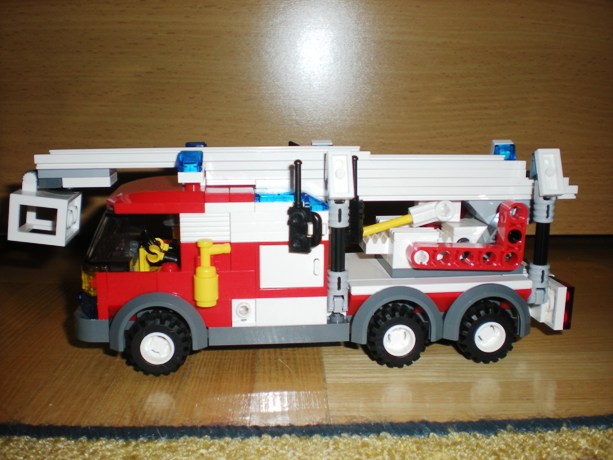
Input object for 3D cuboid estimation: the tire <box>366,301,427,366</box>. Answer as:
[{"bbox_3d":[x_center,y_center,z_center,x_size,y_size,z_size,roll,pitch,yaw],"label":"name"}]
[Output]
[{"bbox_3d":[0.031,0.036,0.233,0.021,0.021,0.012,-1,10,-7],"label":"tire"}]

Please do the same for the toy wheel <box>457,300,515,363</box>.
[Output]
[{"bbox_3d":[0.062,0.036,0.237,0.021,0.021,0.012,-1,10,-7],"label":"toy wheel"}]

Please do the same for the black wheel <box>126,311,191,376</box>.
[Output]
[{"bbox_3d":[-0.049,0.038,0.223,0.021,0.021,0.012,-1,10,-7],"label":"black wheel"}]

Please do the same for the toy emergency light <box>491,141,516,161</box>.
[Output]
[{"bbox_3d":[0.079,-0.031,0.267,0.008,0.008,0.007,-1,10,-7],"label":"toy emergency light"}]

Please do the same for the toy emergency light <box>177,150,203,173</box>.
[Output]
[{"bbox_3d":[-0.037,-0.022,0.217,0.008,0.007,0.008,-1,10,-7],"label":"toy emergency light"}]

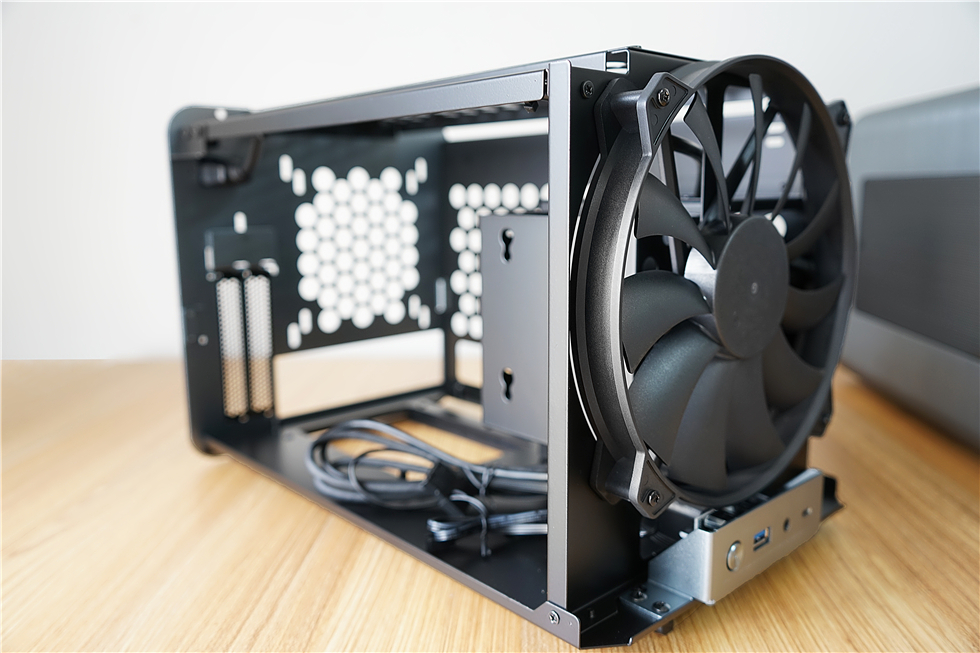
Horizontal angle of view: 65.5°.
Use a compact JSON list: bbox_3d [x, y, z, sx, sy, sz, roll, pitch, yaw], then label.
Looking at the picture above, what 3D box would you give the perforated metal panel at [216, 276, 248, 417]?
[{"bbox_3d":[-0.183,0.016,0.543,0.016,0.099,0.003,-9,13,-42],"label":"perforated metal panel"}]

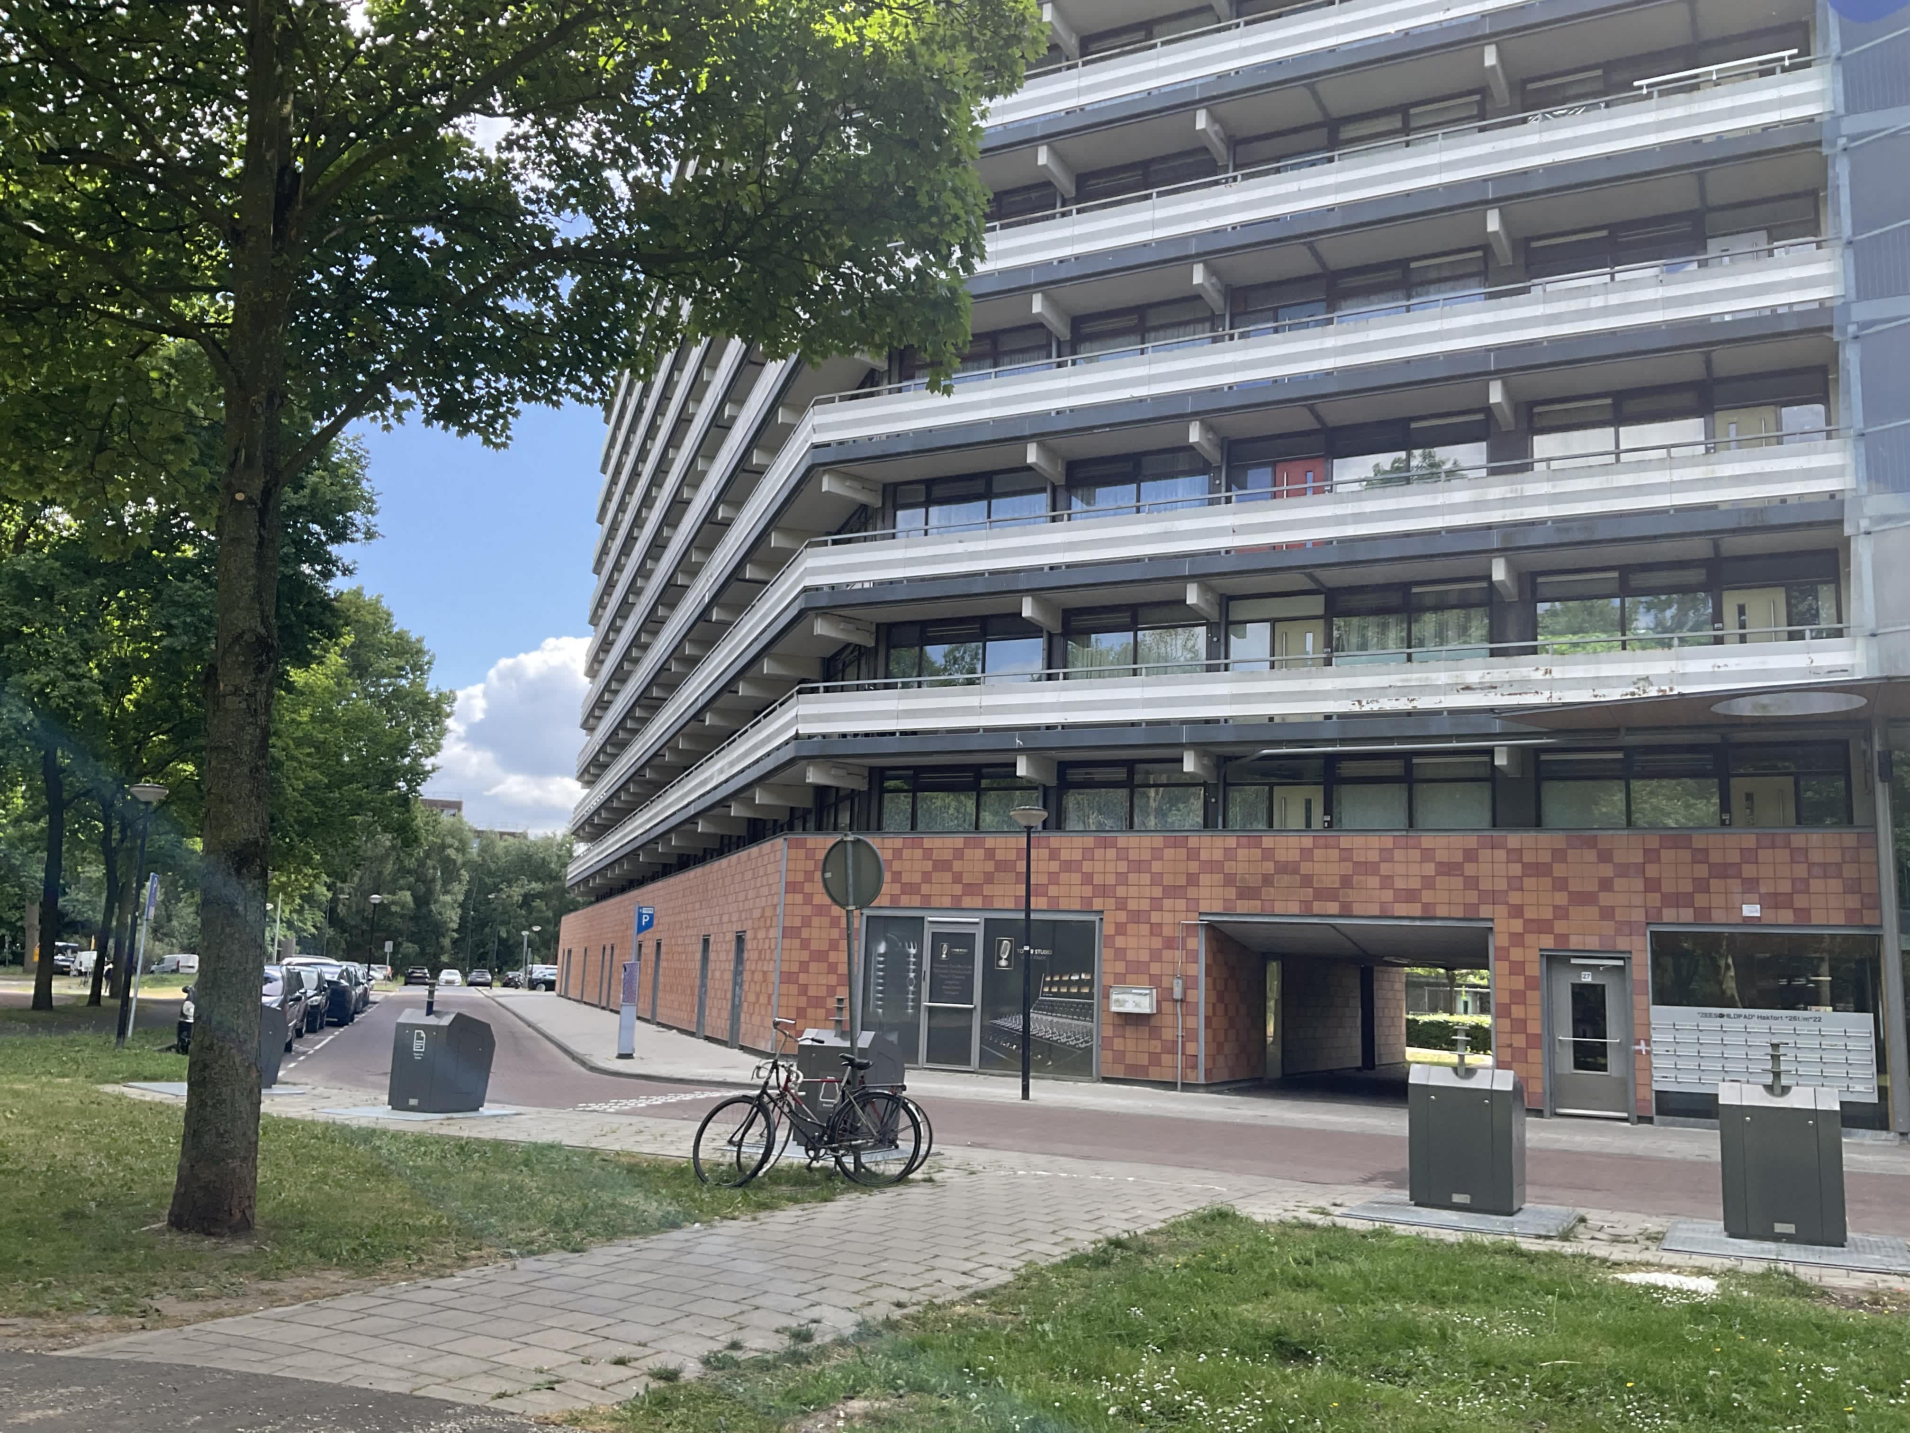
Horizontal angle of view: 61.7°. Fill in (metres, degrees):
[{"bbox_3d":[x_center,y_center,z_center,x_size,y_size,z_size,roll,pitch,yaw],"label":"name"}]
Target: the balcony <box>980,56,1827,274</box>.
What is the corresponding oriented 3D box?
[{"bbox_3d":[6.063,-8.748,27.090,15.300,0.950,1.000,-3,-10,27],"label":"balcony"}]

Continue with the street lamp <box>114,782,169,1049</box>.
[{"bbox_3d":[-13.330,3.218,26.042,0.540,4.240,0.540,5,-10,-17],"label":"street lamp"}]

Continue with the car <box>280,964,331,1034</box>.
[{"bbox_3d":[-14.218,5.906,33.702,1.730,1.450,4.150,5,-10,-17],"label":"car"}]

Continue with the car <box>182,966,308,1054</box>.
[{"bbox_3d":[-12.046,4.947,27.328,1.730,1.450,4.150,5,-10,-17],"label":"car"}]

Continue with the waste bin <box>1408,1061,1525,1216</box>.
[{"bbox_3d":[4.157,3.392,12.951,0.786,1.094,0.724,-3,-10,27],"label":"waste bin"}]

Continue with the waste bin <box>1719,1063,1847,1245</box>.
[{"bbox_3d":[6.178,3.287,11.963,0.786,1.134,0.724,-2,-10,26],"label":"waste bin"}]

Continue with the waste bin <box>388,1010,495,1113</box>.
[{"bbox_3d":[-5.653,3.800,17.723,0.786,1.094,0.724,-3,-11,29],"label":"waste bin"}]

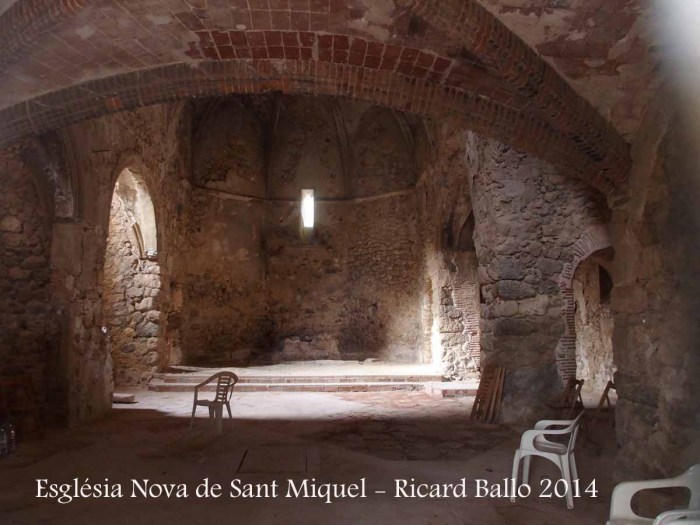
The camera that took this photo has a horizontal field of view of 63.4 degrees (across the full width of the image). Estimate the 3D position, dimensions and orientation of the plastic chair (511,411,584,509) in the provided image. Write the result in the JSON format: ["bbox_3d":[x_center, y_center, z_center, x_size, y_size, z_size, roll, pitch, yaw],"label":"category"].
[{"bbox_3d":[1.835,1.760,5.222,0.590,0.810,0.570,-3,-7,28],"label":"plastic chair"}]

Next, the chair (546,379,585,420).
[{"bbox_3d":[3.060,2.053,7.928,0.520,0.800,0.430,0,-6,-2],"label":"chair"}]

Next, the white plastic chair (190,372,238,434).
[{"bbox_3d":[-2.030,2.113,8.589,0.570,0.820,0.560,-3,-7,23],"label":"white plastic chair"}]

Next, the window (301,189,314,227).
[{"bbox_3d":[-1.449,-1.841,19.302,0.460,1.340,0.250,0,-6,0],"label":"window"}]

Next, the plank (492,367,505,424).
[{"bbox_3d":[2.406,2.155,9.174,0.100,0.880,0.050,8,-9,1],"label":"plank"}]

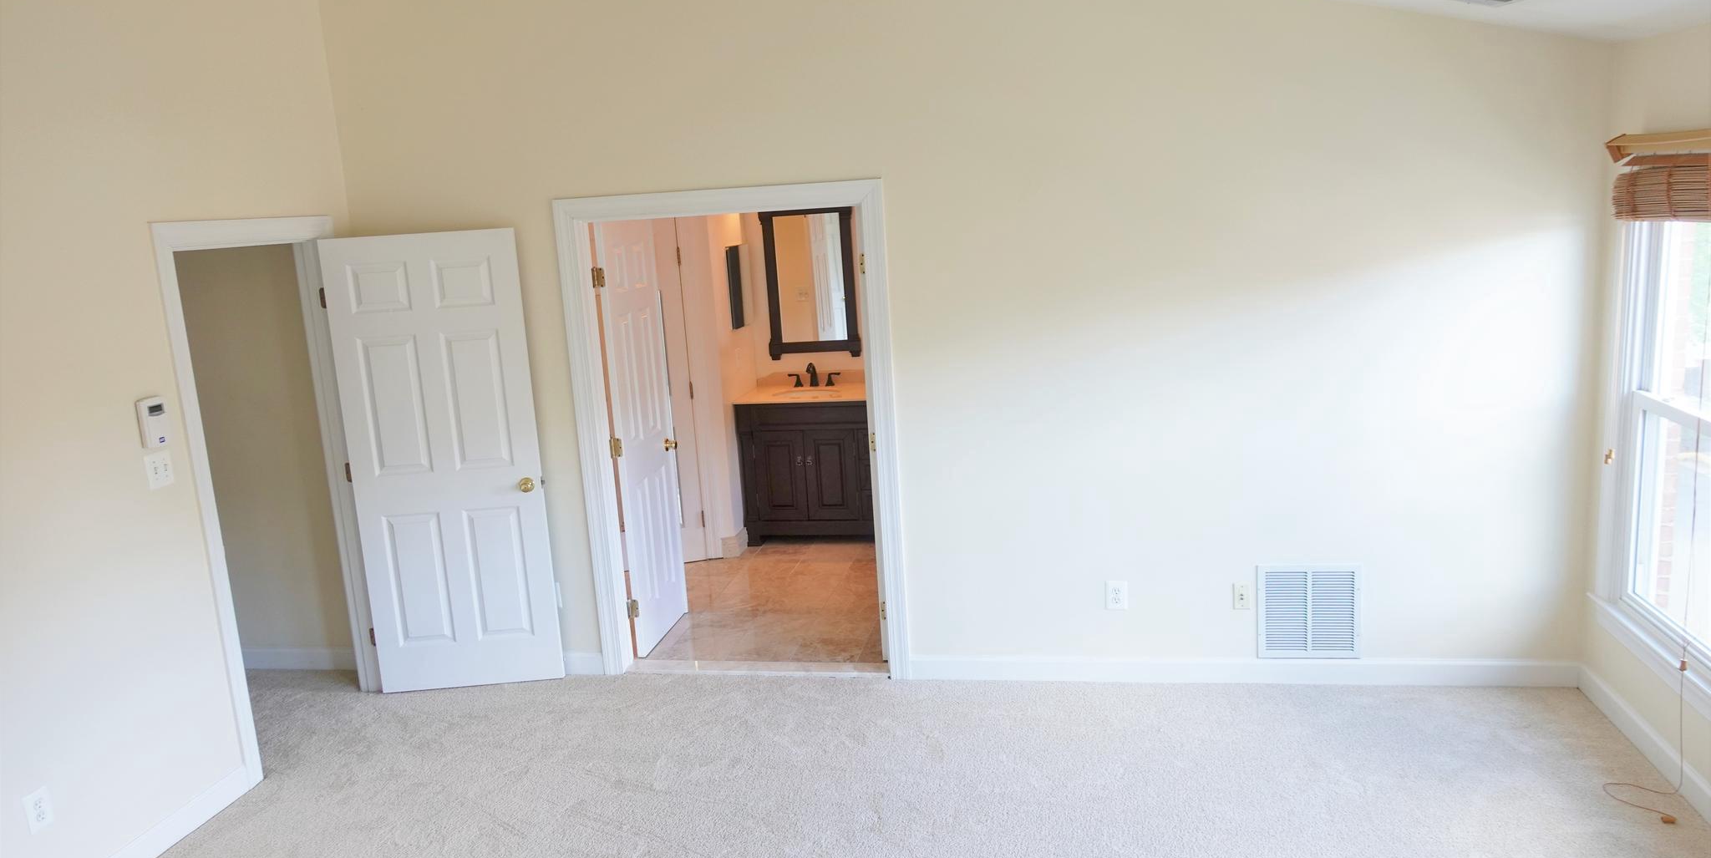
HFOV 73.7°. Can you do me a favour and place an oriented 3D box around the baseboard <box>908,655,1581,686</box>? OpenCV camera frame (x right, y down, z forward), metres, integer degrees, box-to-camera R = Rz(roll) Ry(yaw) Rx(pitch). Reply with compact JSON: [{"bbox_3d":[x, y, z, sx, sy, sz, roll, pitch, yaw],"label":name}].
[{"bbox_3d":[1.549,1.011,4.745,2.658,0.104,0.016,-2,11,11],"label":"baseboard"}]

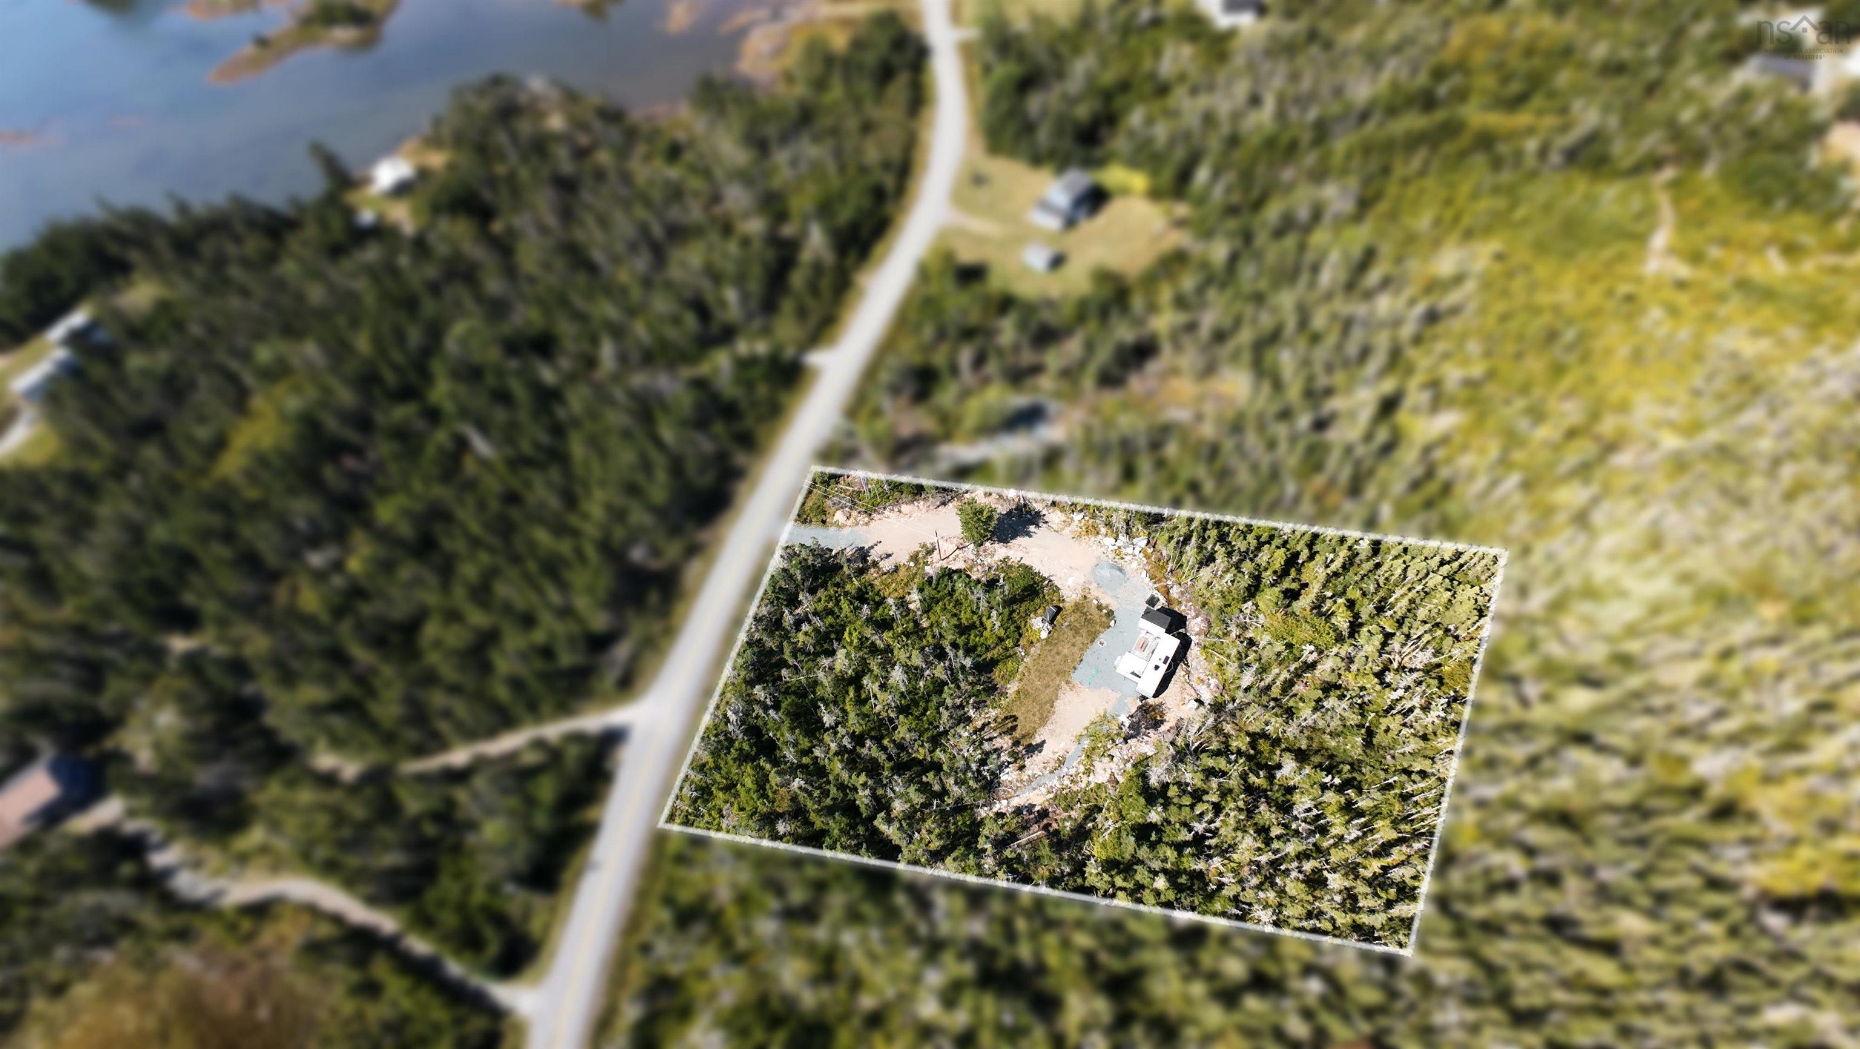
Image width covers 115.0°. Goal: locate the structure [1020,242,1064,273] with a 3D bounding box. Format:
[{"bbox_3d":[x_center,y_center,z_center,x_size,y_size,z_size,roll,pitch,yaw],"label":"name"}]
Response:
[{"bbox_3d":[22.930,-55.520,123.030,5.600,2.900,4.400,33,68,17],"label":"structure"}]

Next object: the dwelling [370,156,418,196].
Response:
[{"bbox_3d":[-129.250,-83.990,142.980,6.700,4.400,7.600,29,67,15],"label":"dwelling"}]

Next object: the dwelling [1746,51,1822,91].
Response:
[{"bbox_3d":[210.840,-111.780,146.300,10.500,4.300,7.800,18,65,10],"label":"dwelling"}]

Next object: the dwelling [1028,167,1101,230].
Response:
[{"bbox_3d":[29.610,-71.120,129.690,8.000,5.000,12.000,33,68,17],"label":"dwelling"}]

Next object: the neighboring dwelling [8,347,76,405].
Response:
[{"bbox_3d":[-174.960,-29.470,117.040,3.700,2.800,9.600,22,66,12],"label":"neighboring dwelling"}]

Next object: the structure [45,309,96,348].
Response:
[{"bbox_3d":[-178.050,-40.530,122.810,3.500,2.800,7.000,22,66,12],"label":"structure"}]

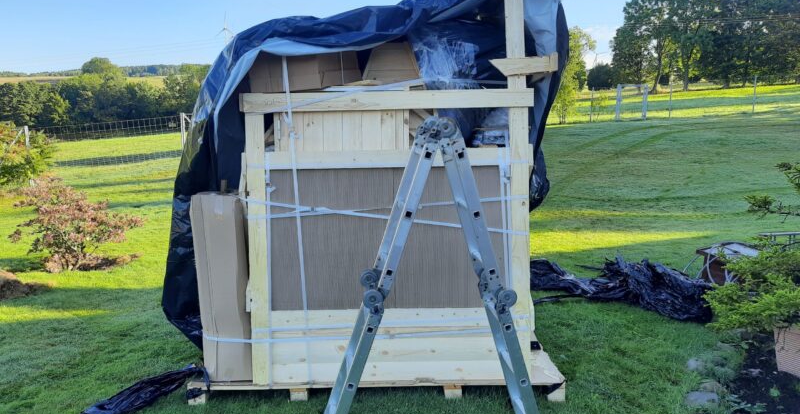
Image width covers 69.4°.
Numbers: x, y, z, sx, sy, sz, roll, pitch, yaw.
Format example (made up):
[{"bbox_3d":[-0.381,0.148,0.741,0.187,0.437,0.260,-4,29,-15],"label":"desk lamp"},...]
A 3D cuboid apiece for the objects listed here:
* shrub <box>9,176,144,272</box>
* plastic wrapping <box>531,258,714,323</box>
[{"bbox_3d":[-3.628,0.190,6.593,1.500,1.080,1.400,-1,8,0],"label":"shrub"},{"bbox_3d":[2.039,0.656,5.410,1.750,0.370,0.800,5,10,32],"label":"plastic wrapping"}]

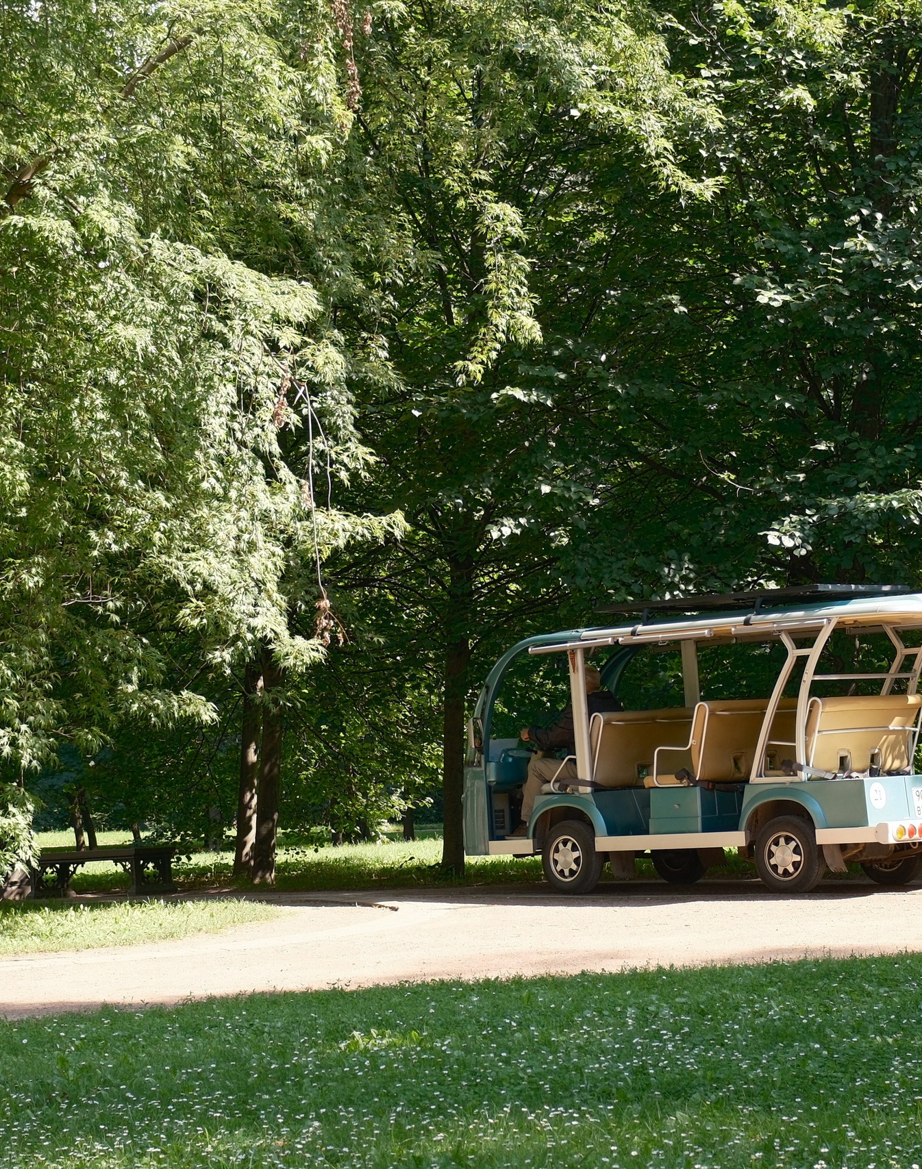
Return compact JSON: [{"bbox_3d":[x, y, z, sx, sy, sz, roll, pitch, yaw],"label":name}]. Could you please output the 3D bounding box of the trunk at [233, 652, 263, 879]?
[{"bbox_3d":[-2.318,1.980,21.800,0.230,2.470,0.230,1,-6,0],"label":"trunk"}]

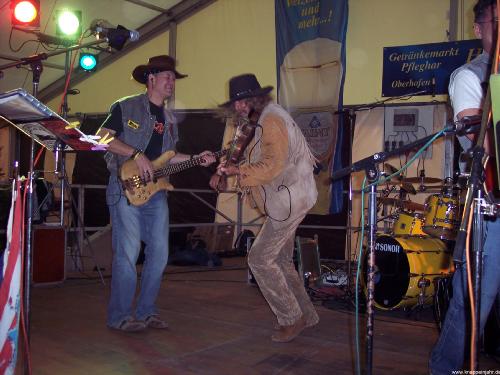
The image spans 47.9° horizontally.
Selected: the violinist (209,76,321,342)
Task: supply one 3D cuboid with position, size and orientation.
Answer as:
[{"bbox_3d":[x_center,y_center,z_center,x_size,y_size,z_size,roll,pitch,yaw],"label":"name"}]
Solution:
[{"bbox_3d":[0.090,0.110,3.600,0.660,1.700,0.550,2,-1,-20],"label":"violinist"}]

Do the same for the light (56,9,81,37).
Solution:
[{"bbox_3d":[-1.760,-1.590,5.430,0.250,0.270,0.320,2,13,-18],"label":"light"}]

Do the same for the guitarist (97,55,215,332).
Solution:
[{"bbox_3d":[-0.620,0.030,3.780,0.760,1.820,0.580,2,-1,-43],"label":"guitarist"}]

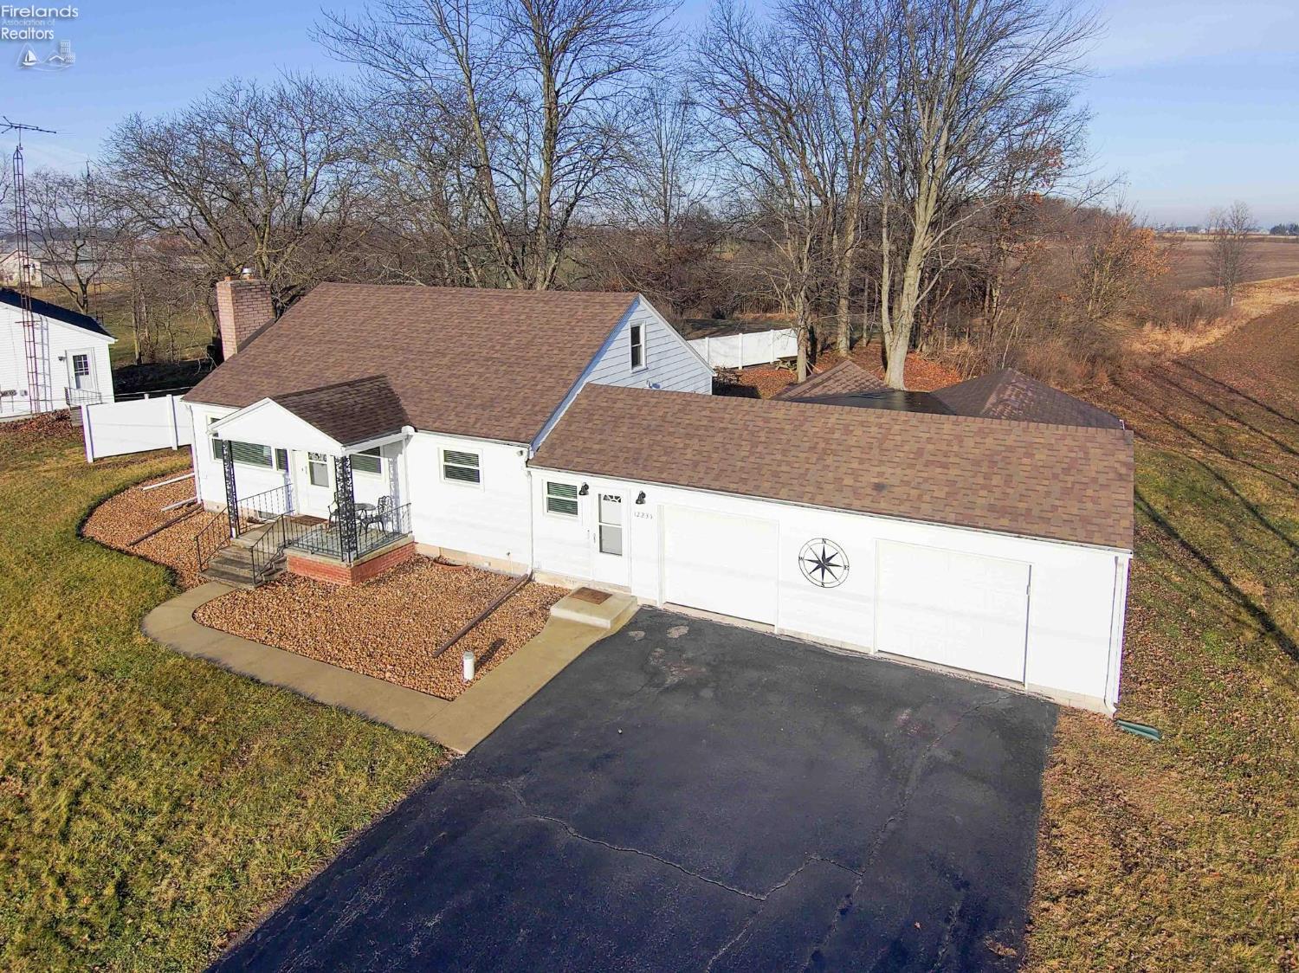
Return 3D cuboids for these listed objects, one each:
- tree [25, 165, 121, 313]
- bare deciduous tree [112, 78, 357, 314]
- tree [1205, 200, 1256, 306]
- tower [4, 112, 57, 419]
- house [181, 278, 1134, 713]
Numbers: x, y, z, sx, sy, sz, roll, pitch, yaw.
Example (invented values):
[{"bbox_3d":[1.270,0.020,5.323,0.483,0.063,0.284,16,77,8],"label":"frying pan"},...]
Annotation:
[{"bbox_3d":[-51.266,-21.516,70.063,8.231,13.191,7.889,-12,21,-33],"label":"tree"},{"bbox_3d":[-29.317,-19.094,55.370,17.325,17.907,16.603,-9,19,-25],"label":"bare deciduous tree"},{"bbox_3d":[63.723,-25.607,86.402,5.343,10.882,5.120,11,21,34],"label":"tree"},{"bbox_3d":[-25.741,-8.872,32.757,2.321,11.867,1.700,1,17,6],"label":"tower"},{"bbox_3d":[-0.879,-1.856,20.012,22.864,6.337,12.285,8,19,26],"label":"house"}]

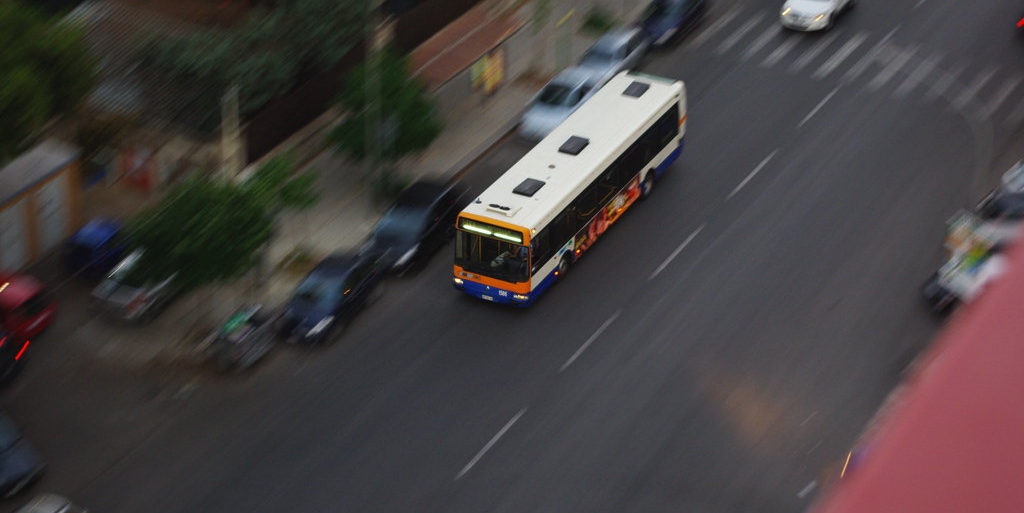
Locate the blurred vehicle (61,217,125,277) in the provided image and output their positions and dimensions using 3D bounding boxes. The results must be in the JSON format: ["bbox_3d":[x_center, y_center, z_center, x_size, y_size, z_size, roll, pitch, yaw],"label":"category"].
[{"bbox_3d":[-12.000,-0.517,71.013,1.500,1.440,3.400,16,32,23],"label":"blurred vehicle"}]

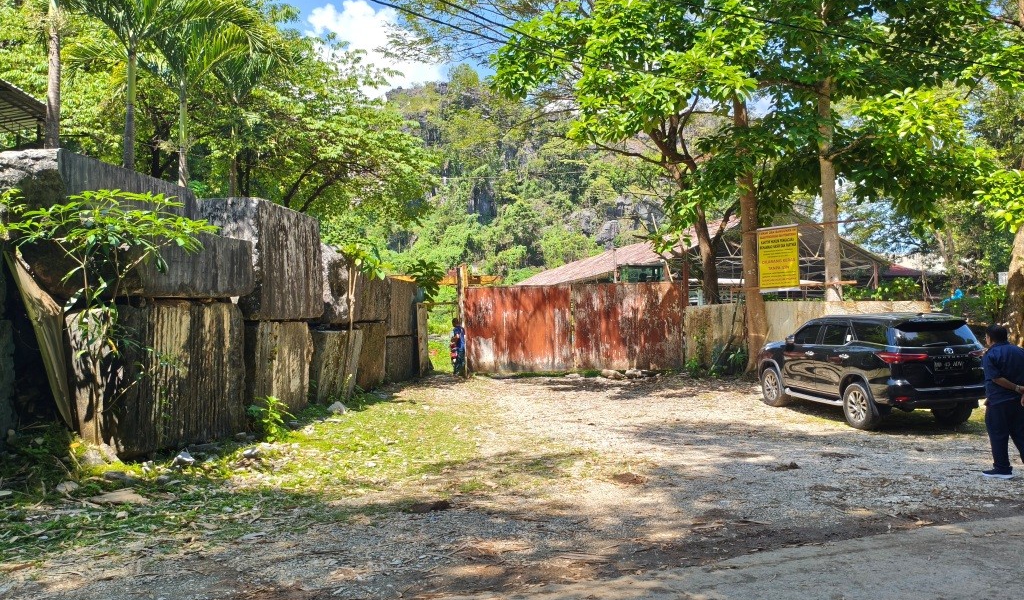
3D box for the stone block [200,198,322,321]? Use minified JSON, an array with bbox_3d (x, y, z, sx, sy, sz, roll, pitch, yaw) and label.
[{"bbox_3d":[-4.840,-0.666,14.870,1.300,2.120,2.850,0,-2,7],"label":"stone block"}]

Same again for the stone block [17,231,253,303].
[{"bbox_3d":[-5.373,-0.520,11.501,1.500,0.950,3.400,0,-2,7],"label":"stone block"}]

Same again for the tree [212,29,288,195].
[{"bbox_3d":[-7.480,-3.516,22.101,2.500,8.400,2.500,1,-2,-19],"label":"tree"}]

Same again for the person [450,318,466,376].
[{"bbox_3d":[-1.591,1.449,22.970,0.450,1.710,0.500,1,-2,-37],"label":"person"}]

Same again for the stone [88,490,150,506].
[{"bbox_3d":[-3.700,1.842,7.204,0.540,0.100,0.340,1,-2,-28],"label":"stone"}]

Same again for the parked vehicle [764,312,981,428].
[{"bbox_3d":[6.120,1.140,13.530,1.860,1.820,4.800,0,-2,-9],"label":"parked vehicle"}]

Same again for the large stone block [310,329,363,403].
[{"bbox_3d":[-4.221,1.396,16.799,1.000,1.500,1.900,0,-2,11],"label":"large stone block"}]

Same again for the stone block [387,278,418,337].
[{"bbox_3d":[-3.718,0.225,22.069,1.200,1.580,2.600,0,-2,7],"label":"stone block"}]

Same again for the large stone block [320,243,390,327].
[{"bbox_3d":[-4.080,-0.207,18.977,1.200,1.580,3.000,0,-2,7],"label":"large stone block"}]

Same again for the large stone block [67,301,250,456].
[{"bbox_3d":[-5.049,1.015,10.929,1.000,1.950,2.650,0,-2,13],"label":"large stone block"}]

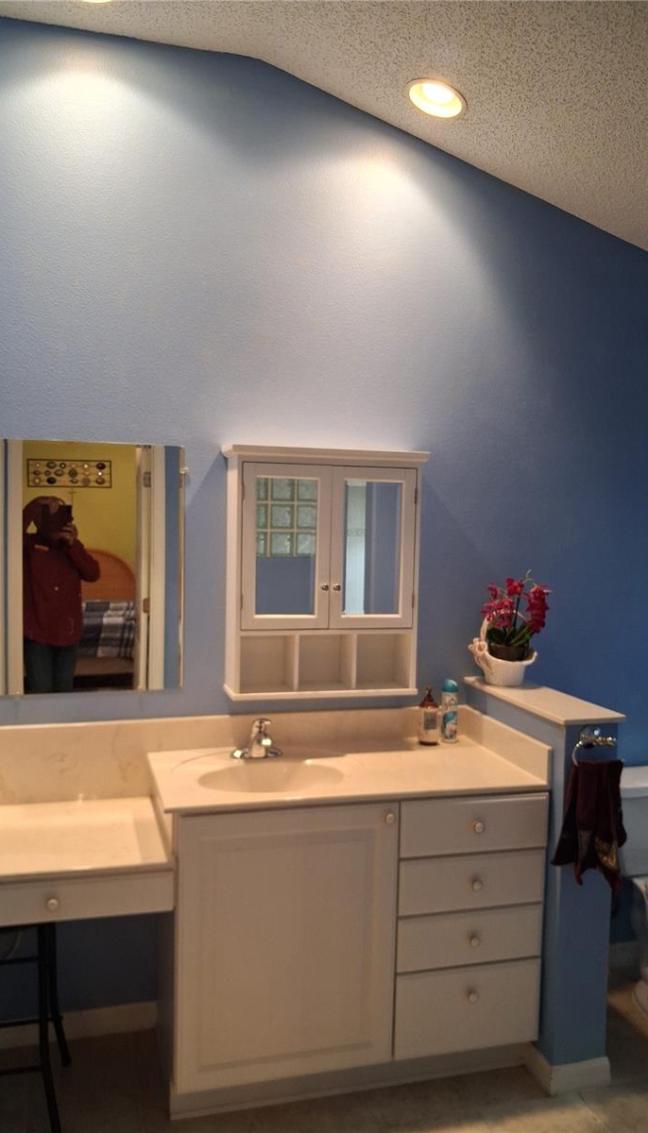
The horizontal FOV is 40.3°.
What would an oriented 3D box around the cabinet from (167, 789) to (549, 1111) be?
[{"bbox_3d":[0.048,1.044,2.667,1.040,0.858,0.565,0,3,-15],"label":"cabinet"}]

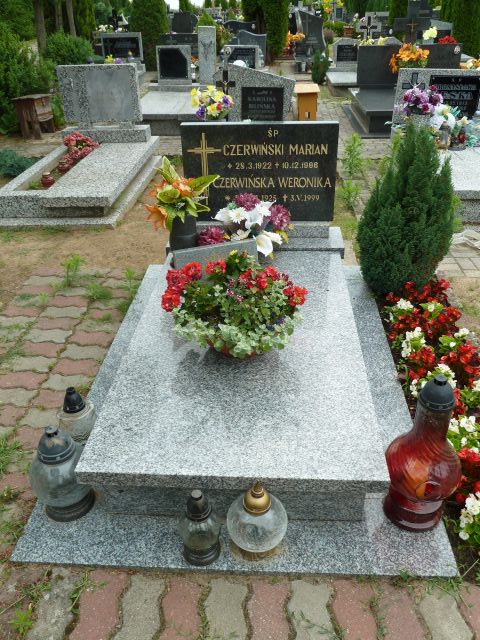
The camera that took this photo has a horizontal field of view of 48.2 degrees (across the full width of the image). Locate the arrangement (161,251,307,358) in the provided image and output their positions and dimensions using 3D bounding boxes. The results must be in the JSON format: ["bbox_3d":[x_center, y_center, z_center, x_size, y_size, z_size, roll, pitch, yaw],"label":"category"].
[{"bbox_3d":[-0.014,-0.068,1.939,0.500,0.360,0.450,0,32,4],"label":"arrangement"}]

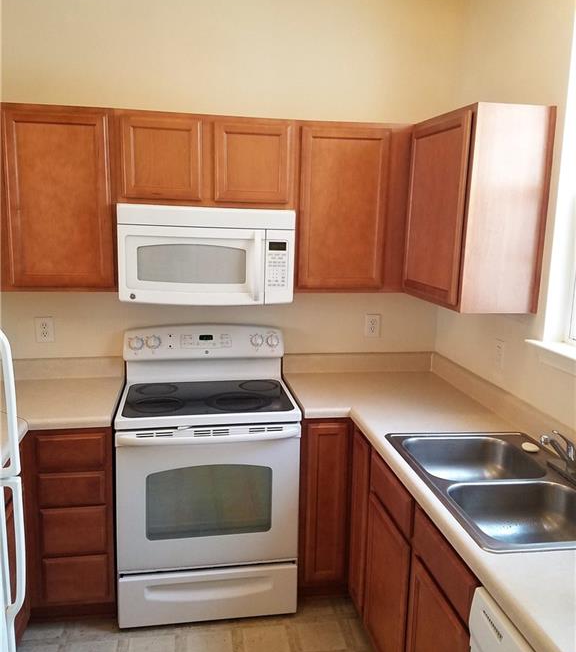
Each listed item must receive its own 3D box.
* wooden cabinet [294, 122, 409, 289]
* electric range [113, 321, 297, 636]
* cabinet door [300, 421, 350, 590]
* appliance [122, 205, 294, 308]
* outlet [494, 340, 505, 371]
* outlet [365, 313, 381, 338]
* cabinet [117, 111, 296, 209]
[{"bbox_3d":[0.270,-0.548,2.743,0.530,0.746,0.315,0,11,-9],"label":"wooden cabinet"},{"bbox_3d":[-0.370,0.631,2.700,0.757,1.199,0.697,0,11,-9],"label":"electric range"},{"bbox_3d":[0.169,0.781,2.503,0.212,0.780,0.030,0,11,-9],"label":"cabinet door"},{"bbox_3d":[-0.371,-0.335,2.670,0.756,0.414,0.408,0,11,-9],"label":"appliance"},{"bbox_3d":[0.908,0.122,2.494,0.012,0.120,0.076,0,11,-9],"label":"outlet"},{"bbox_3d":[0.449,0.001,3.033,0.072,0.116,0.012,0,11,-9],"label":"outlet"},{"bbox_3d":[-0.366,-0.725,2.603,0.768,0.382,0.315,0,11,-9],"label":"cabinet"}]

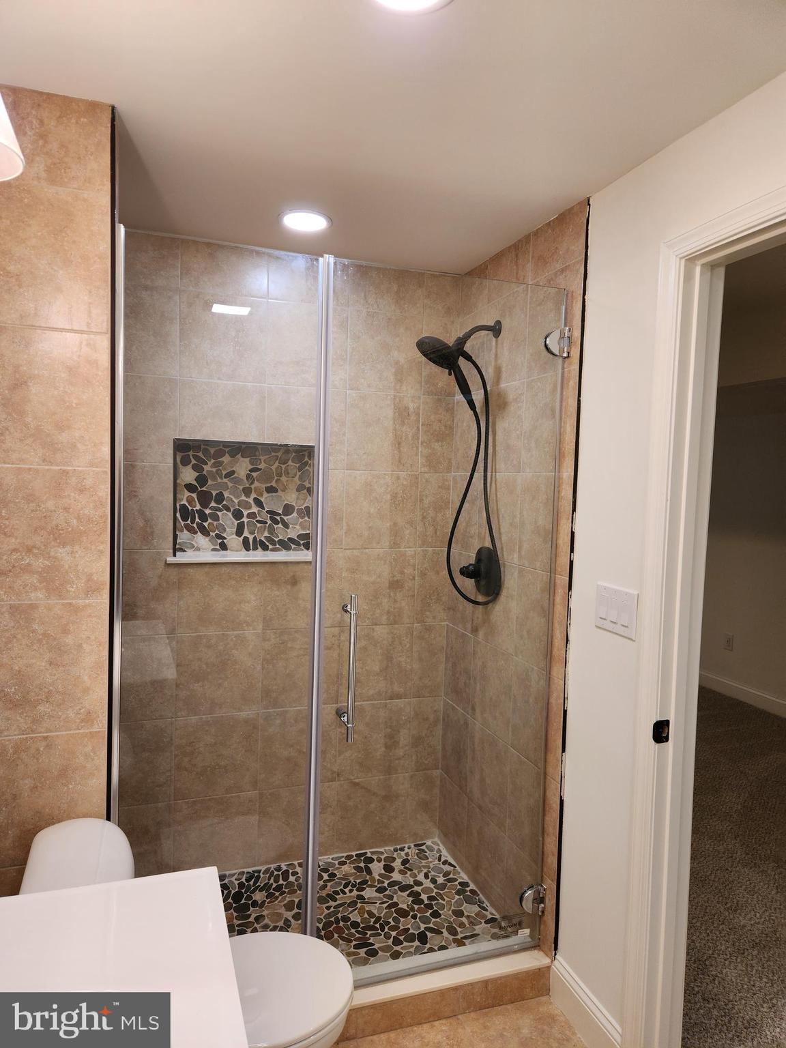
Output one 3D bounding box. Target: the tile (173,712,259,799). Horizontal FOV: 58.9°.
[{"bbox_3d":[-0.647,0.853,2.571,0.304,0.304,0.010,1,4,-19],"label":"tile"}]

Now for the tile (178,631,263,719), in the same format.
[{"bbox_3d":[-0.638,0.549,2.553,0.304,0.304,0.010,1,4,-19],"label":"tile"}]

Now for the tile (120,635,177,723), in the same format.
[{"bbox_3d":[-0.869,0.546,2.473,0.186,0.304,0.010,1,4,-19],"label":"tile"}]

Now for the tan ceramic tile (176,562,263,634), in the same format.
[{"bbox_3d":[-0.629,0.265,2.537,0.304,0.265,0.010,1,4,-19],"label":"tan ceramic tile"}]

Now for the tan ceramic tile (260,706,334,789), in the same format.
[{"bbox_3d":[-0.360,0.856,2.671,0.304,0.304,0.010,1,4,-19],"label":"tan ceramic tile"}]

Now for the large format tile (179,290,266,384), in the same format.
[{"bbox_3d":[-0.600,-0.666,2.483,0.304,0.304,0.010,1,4,-19],"label":"large format tile"}]

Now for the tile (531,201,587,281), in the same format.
[{"bbox_3d":[0.497,-0.844,2.099,0.010,0.163,0.299,1,4,-19],"label":"tile"}]

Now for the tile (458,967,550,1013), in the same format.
[{"bbox_3d":[0.326,1.361,2.042,0.304,0.091,0.010,1,4,-19],"label":"tile"}]

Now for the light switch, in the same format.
[{"bbox_3d":[0.585,0.227,1.824,0.009,0.121,0.170,1,4,-19],"label":"light switch"}]

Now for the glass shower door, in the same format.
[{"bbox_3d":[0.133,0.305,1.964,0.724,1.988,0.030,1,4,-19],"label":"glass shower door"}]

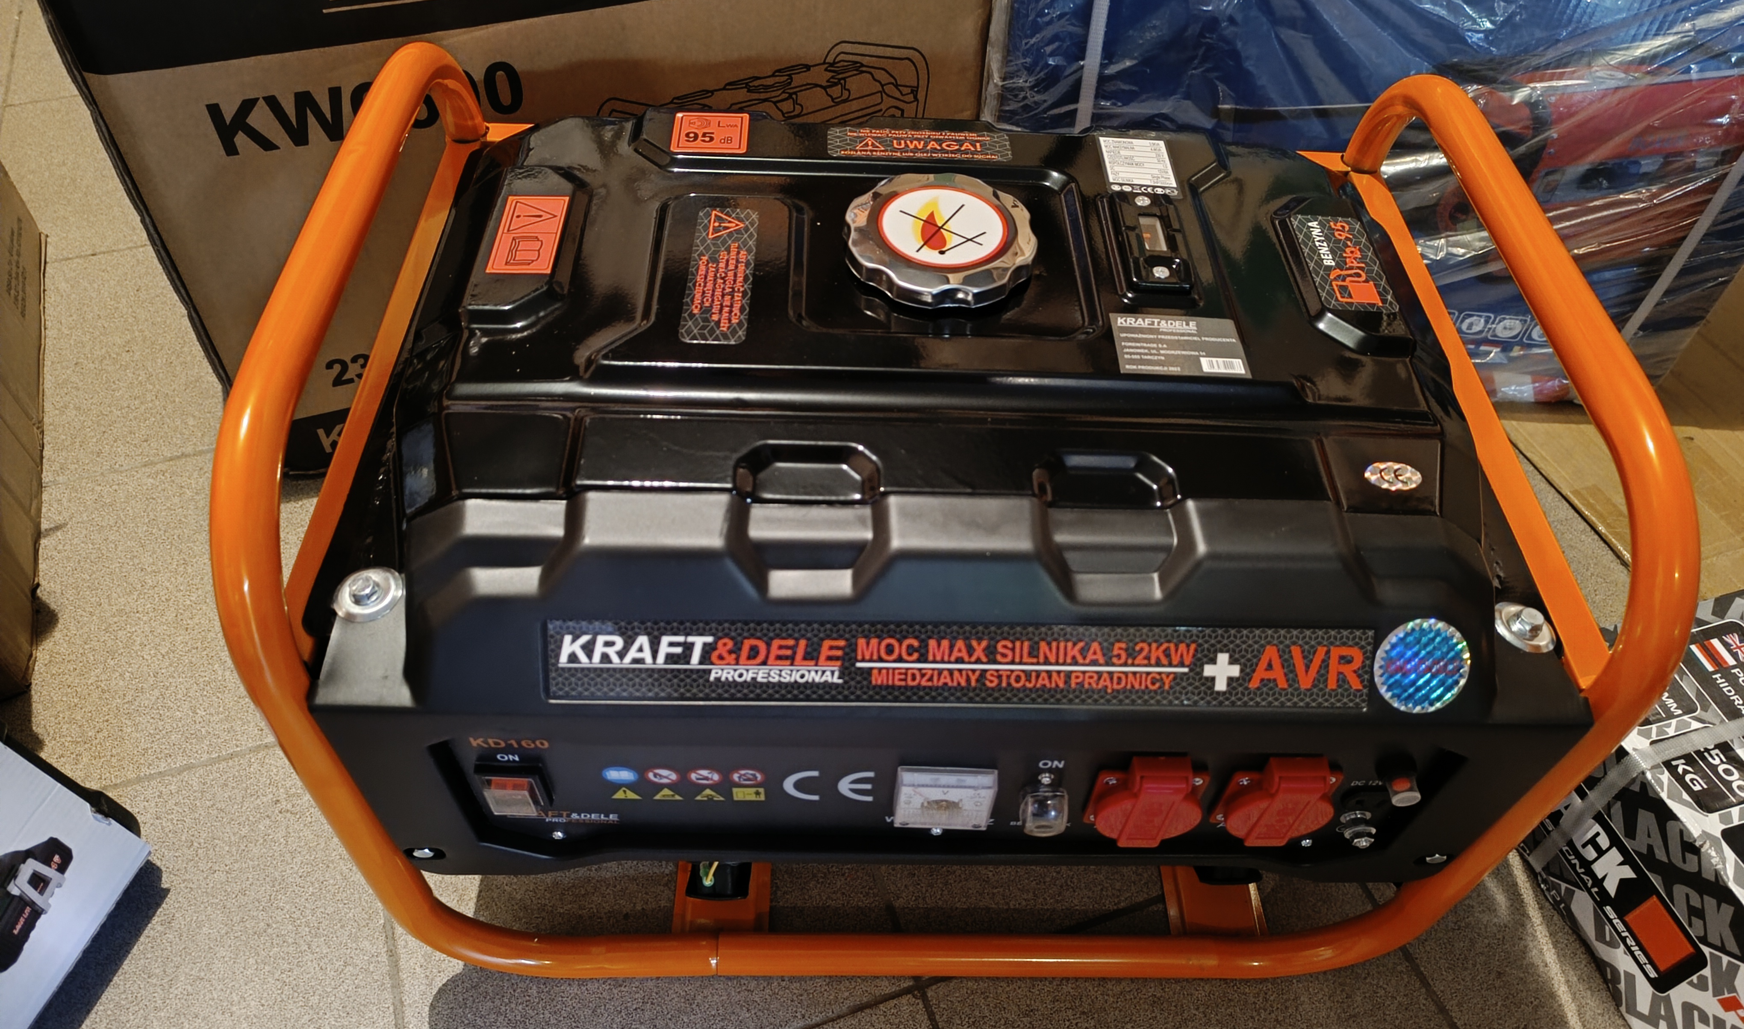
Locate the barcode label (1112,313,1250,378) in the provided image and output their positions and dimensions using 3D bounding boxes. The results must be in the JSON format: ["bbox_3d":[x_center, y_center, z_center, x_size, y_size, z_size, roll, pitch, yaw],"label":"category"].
[{"bbox_3d":[0.146,-0.080,0.573,0.061,0.001,0.041,1,50,-3],"label":"barcode label"}]

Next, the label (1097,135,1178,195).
[{"bbox_3d":[0.147,-0.192,0.667,0.038,0.001,0.052,1,50,-3],"label":"label"}]

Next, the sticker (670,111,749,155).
[{"bbox_3d":[-0.088,-0.210,0.665,0.040,0.001,0.039,1,50,-3],"label":"sticker"}]

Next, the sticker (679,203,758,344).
[{"bbox_3d":[-0.073,-0.118,0.589,0.030,0.001,0.101,1,50,-3],"label":"sticker"}]

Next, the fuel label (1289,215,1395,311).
[{"bbox_3d":[0.241,-0.130,0.621,0.038,0.001,0.076,1,50,-3],"label":"fuel label"}]

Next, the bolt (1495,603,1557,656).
[{"bbox_3d":[0.285,0.046,0.523,0.026,0.011,0.026,1,50,-3],"label":"bolt"}]

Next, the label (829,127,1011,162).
[{"bbox_3d":[0.027,-0.204,0.669,0.101,0.001,0.027,1,50,-3],"label":"label"}]

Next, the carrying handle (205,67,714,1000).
[{"bbox_3d":[-0.175,-0.011,0.701,0.178,0.412,0.419,1,50,-3],"label":"carrying handle"}]

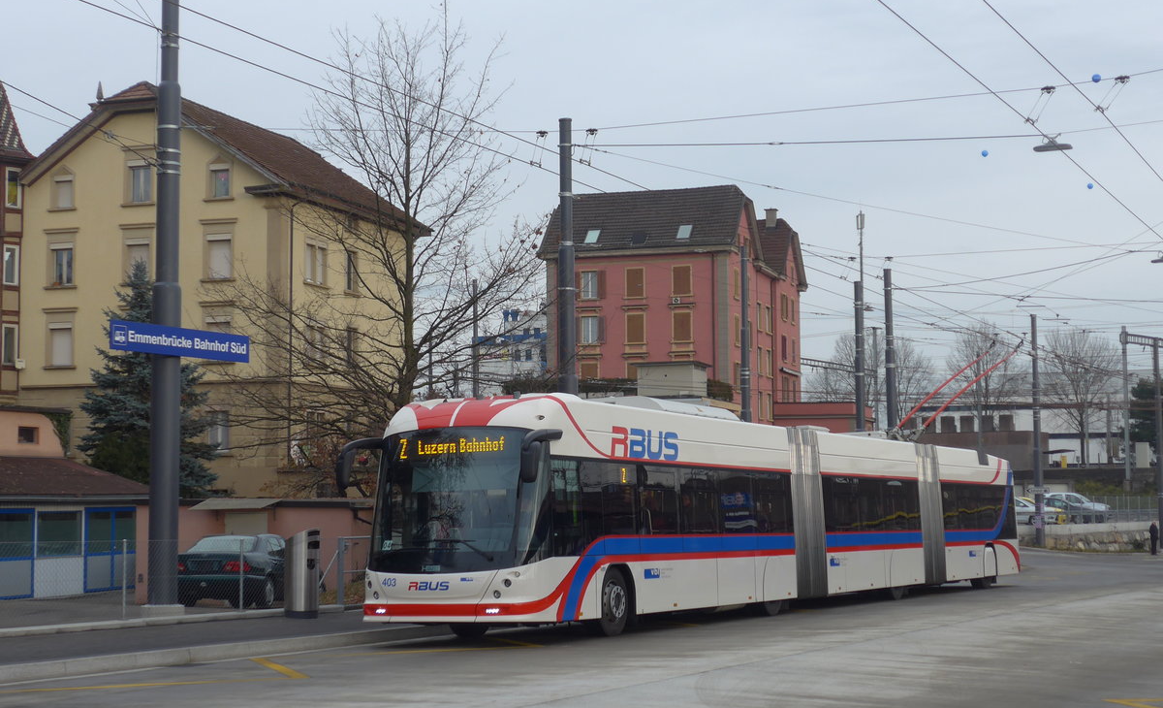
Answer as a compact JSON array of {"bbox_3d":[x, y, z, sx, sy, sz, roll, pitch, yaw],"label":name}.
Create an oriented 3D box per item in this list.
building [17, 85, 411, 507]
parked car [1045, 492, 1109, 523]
[{"bbox_3d":[-14.877,-1.838,77.140,13.200,16.800,11.600,-2,-5,21],"label":"building"},{"bbox_3d":[25.788,8.022,96.500,4.000,1.550,1.740,-2,-6,26],"label":"parked car"}]

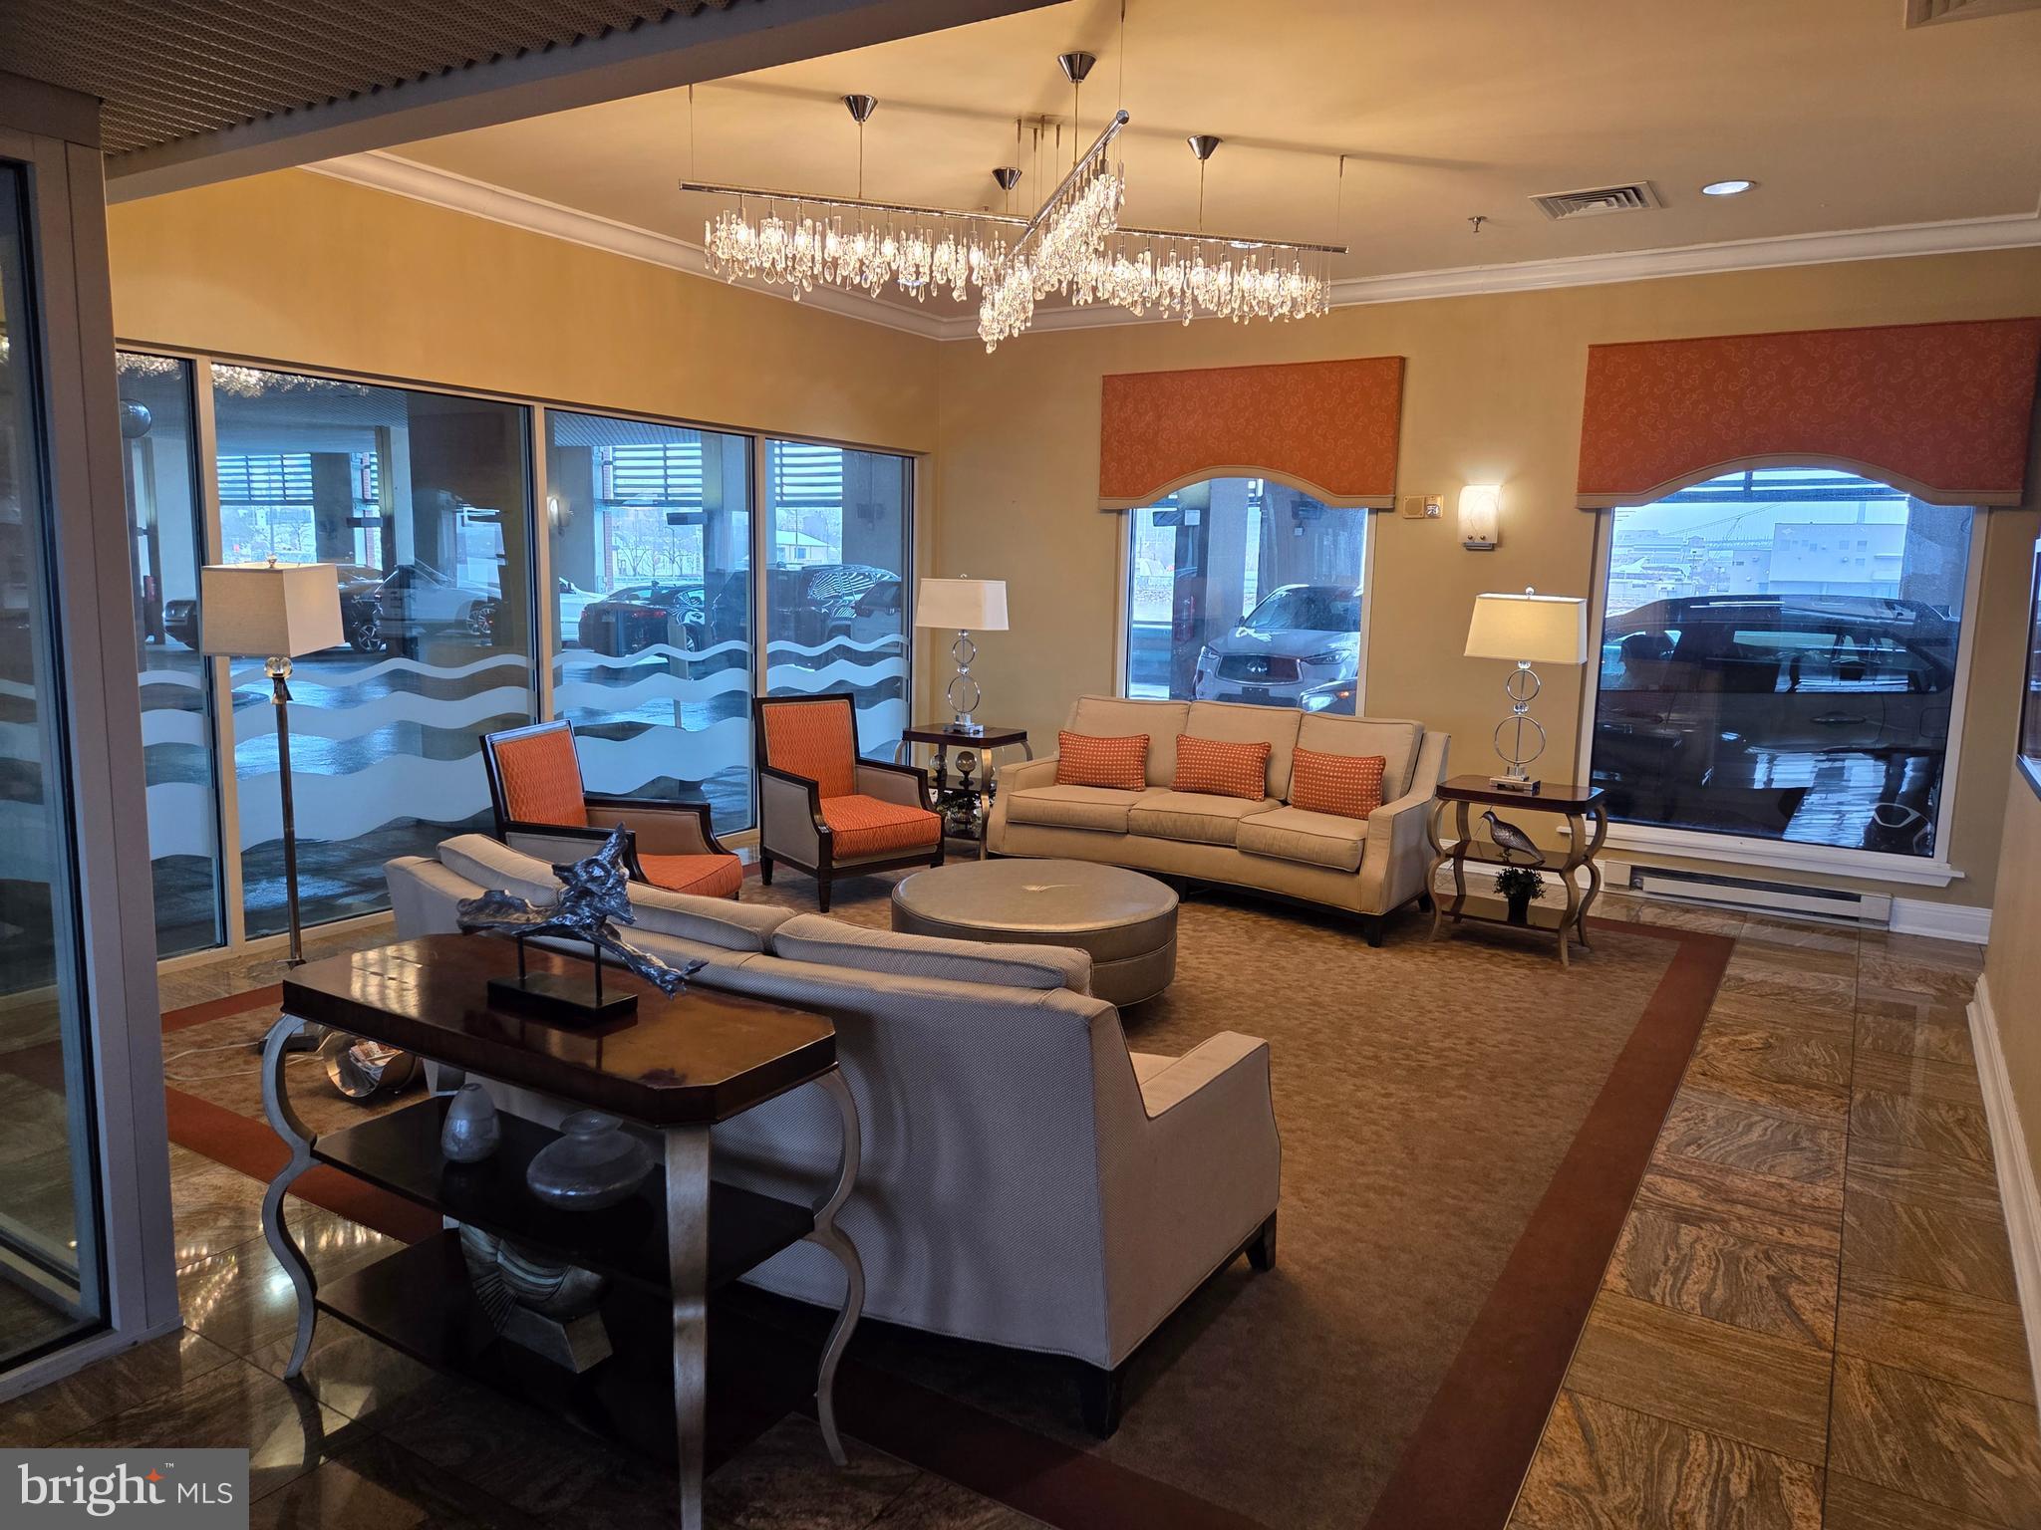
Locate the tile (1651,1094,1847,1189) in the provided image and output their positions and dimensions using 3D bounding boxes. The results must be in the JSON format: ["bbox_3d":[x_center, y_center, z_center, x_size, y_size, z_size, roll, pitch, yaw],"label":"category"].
[{"bbox_3d":[2.079,1.076,3.852,0.460,0.016,0.440,6,9,32],"label":"tile"}]

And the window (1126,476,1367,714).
[{"bbox_3d":[1.273,-0.836,7.922,1.571,1.912,0.100,6,10,32],"label":"window"}]

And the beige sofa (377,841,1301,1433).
[{"bbox_3d":[-0.508,0.678,3.290,2.057,0.915,0.988,6,10,30],"label":"beige sofa"}]

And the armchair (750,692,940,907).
[{"bbox_3d":[-0.872,0.154,6.781,0.688,0.947,0.768,-6,11,-41],"label":"armchair"}]

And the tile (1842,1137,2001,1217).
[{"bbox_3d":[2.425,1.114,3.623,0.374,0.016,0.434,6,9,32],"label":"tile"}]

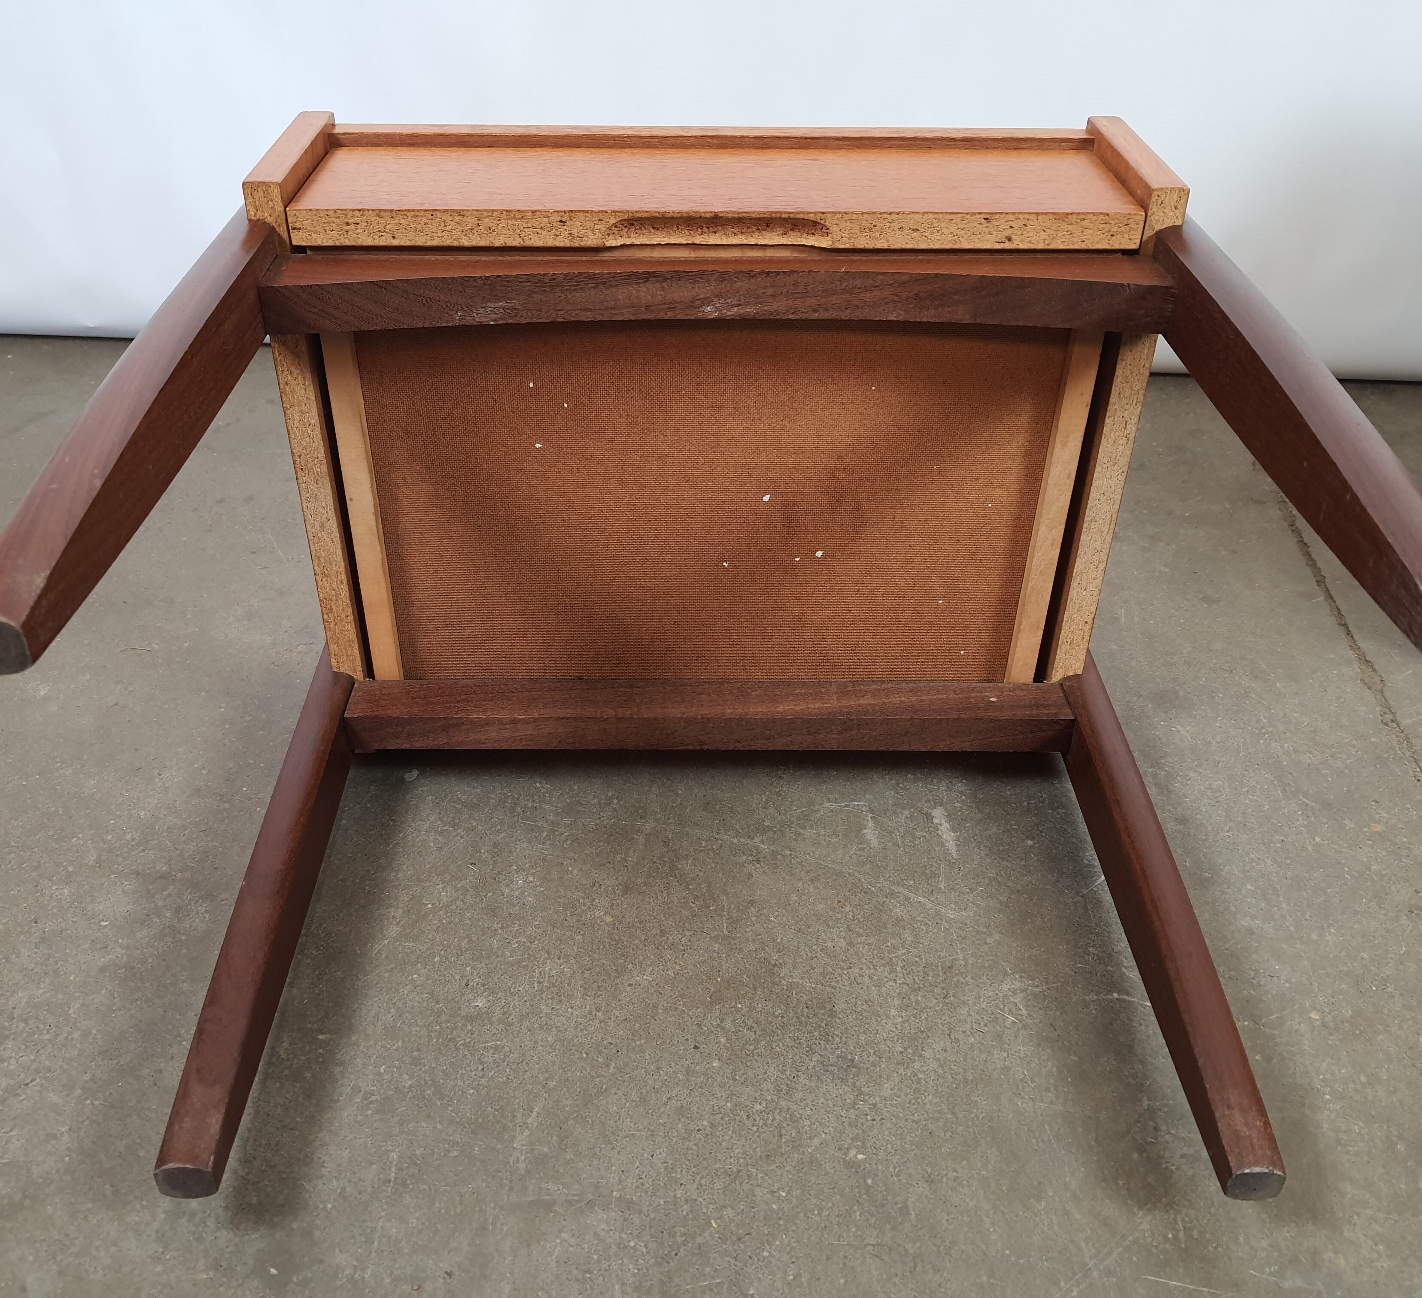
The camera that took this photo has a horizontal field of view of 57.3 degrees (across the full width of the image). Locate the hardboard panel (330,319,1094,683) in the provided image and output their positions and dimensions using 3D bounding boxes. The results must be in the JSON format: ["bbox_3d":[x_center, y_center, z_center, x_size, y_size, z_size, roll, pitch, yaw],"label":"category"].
[{"bbox_3d":[0.002,-0.084,0.728,0.402,0.289,0.011,0,36,-1],"label":"hardboard panel"}]

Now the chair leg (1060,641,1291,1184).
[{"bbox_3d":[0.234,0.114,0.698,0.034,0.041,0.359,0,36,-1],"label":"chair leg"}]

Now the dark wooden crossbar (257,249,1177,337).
[{"bbox_3d":[0.004,-0.172,0.633,0.432,0.025,0.041,0,36,-1],"label":"dark wooden crossbar"}]

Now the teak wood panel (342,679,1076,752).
[{"bbox_3d":[0.001,0.042,0.792,0.434,0.026,0.031,0,36,-1],"label":"teak wood panel"}]

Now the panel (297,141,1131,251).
[{"bbox_3d":[0.003,-0.236,0.676,0.415,0.018,0.111,0,36,-1],"label":"panel"}]

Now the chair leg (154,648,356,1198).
[{"bbox_3d":[-0.228,0.114,0.688,0.034,0.042,0.359,0,36,-1],"label":"chair leg"}]

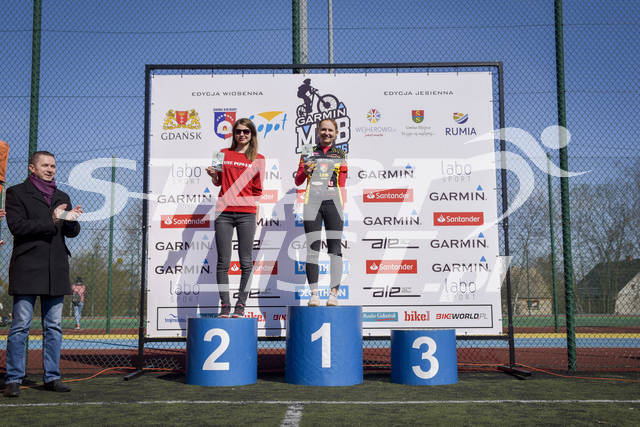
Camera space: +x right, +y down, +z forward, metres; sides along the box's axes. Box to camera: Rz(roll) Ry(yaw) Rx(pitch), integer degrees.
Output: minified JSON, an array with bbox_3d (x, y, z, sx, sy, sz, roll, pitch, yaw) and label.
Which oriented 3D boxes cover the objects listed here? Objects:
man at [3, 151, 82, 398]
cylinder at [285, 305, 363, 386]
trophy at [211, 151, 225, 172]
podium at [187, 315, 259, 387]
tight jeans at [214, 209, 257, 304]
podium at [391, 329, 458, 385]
[{"bbox_3d":[-2.136,0.441,6.003,0.480,1.820,0.550,-6,-9,38],"label":"man"},{"bbox_3d":[0.038,1.126,6.733,0.665,0.651,0.665,-1,-7,4],"label":"cylinder"},{"bbox_3d":[-0.849,-0.429,6.520,0.095,0.175,0.050,-1,-7,5],"label":"trophy"},{"bbox_3d":[-0.841,1.181,6.749,0.604,0.552,0.604,0,-7,2],"label":"podium"},{"bbox_3d":[-0.718,0.377,6.650,0.340,0.830,0.260,-1,-7,4],"label":"tight jeans"},{"bbox_3d":[0.900,1.230,6.764,0.571,0.446,0.571,-1,-7,6],"label":"podium"}]

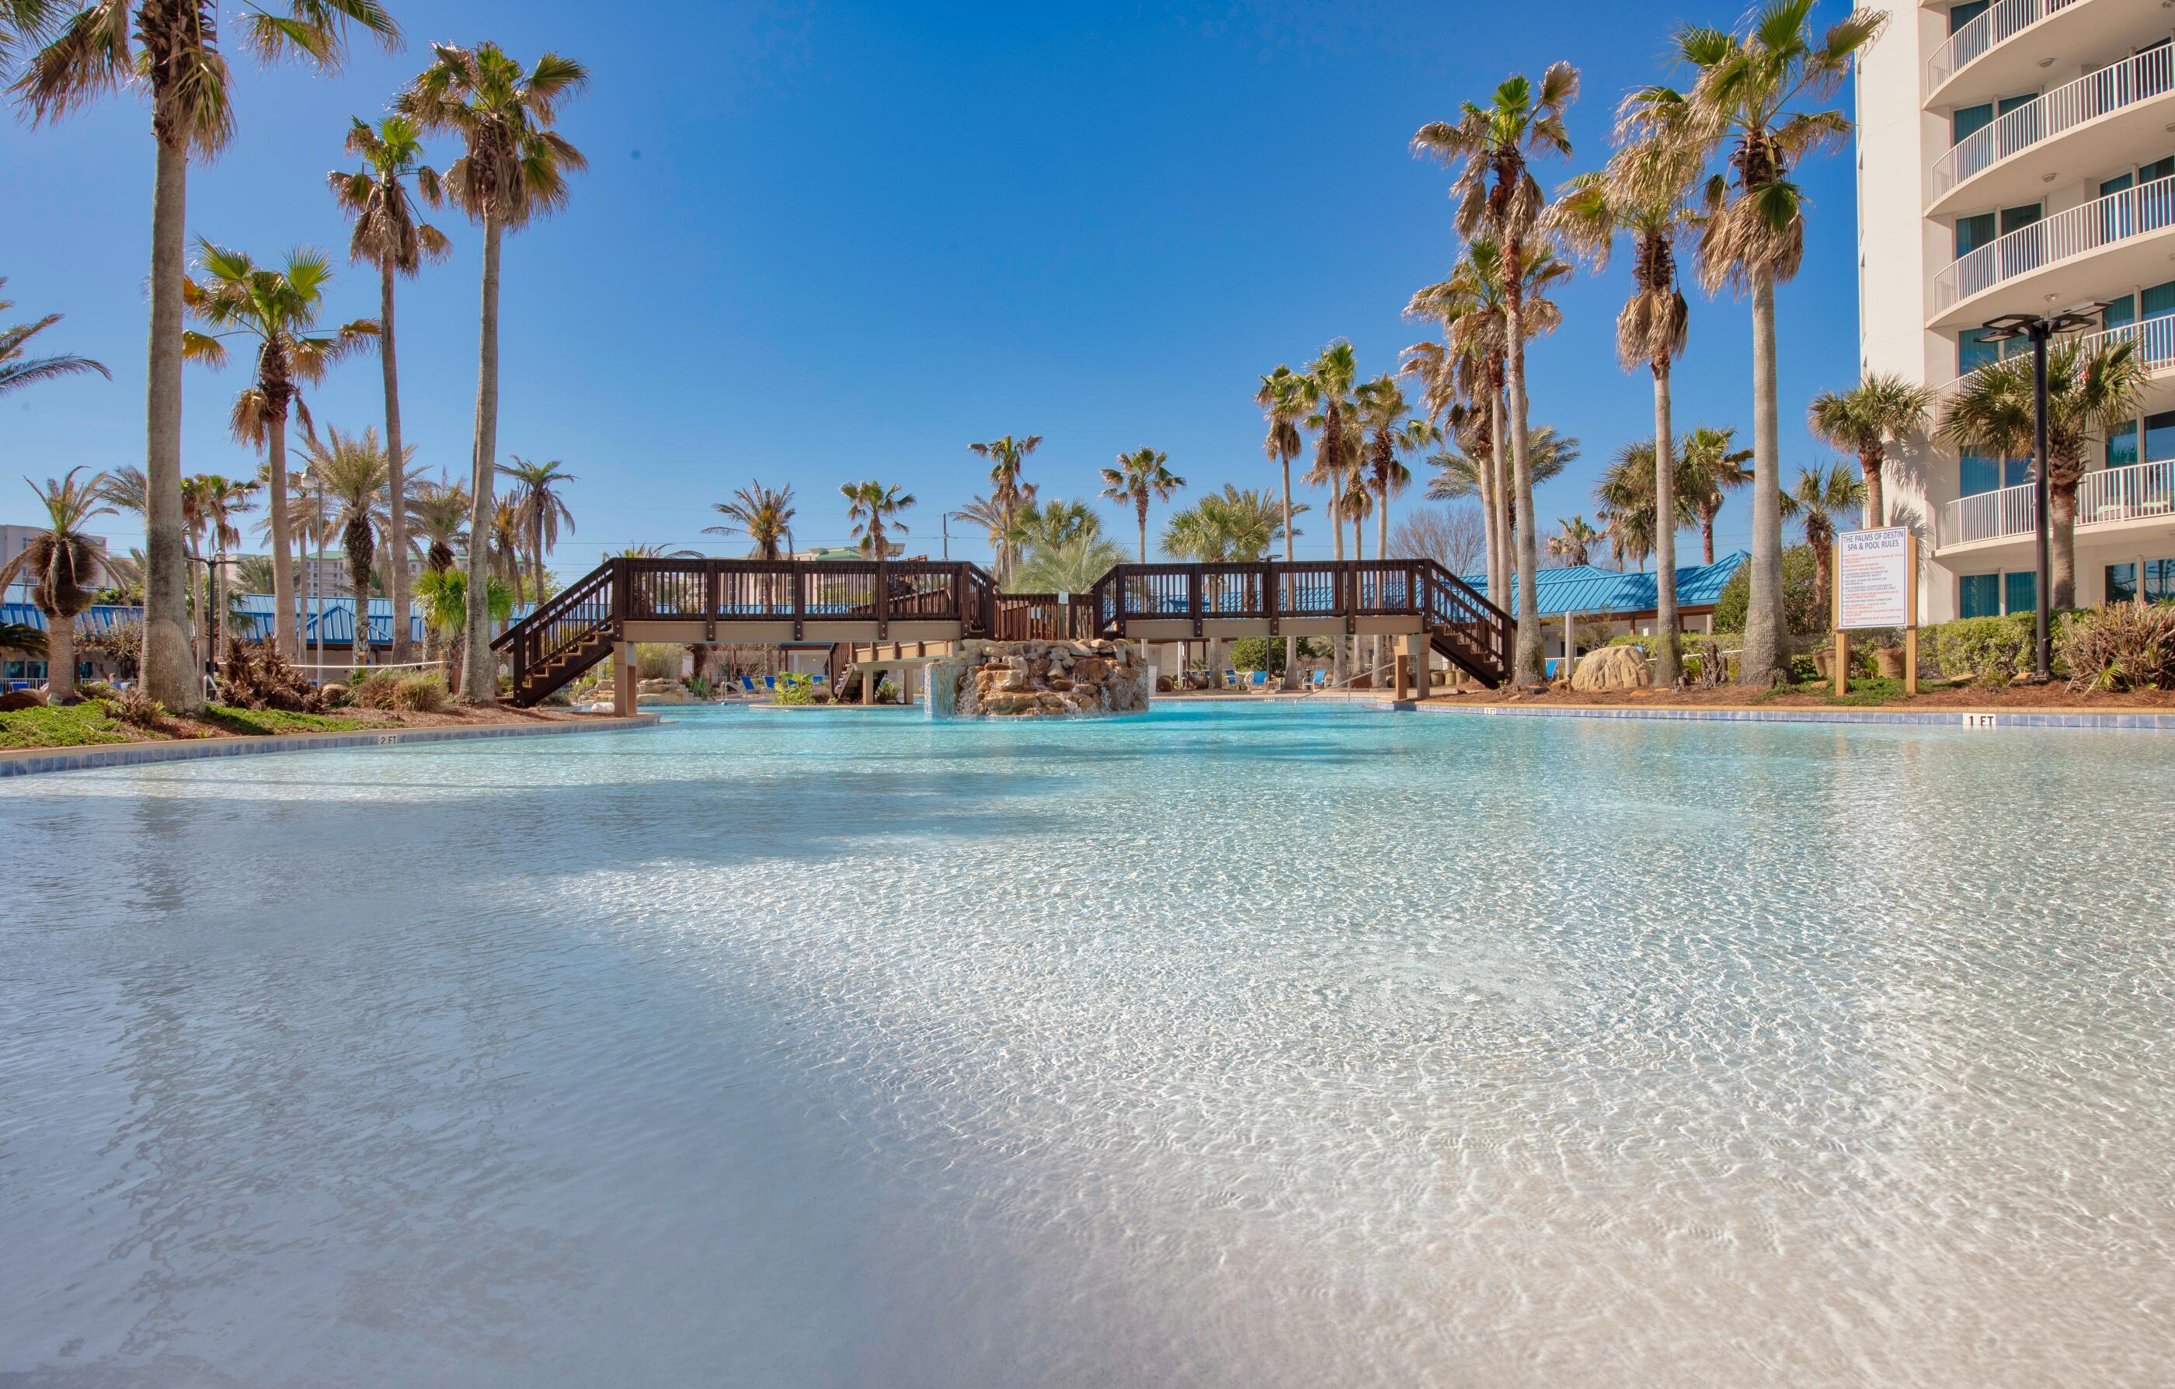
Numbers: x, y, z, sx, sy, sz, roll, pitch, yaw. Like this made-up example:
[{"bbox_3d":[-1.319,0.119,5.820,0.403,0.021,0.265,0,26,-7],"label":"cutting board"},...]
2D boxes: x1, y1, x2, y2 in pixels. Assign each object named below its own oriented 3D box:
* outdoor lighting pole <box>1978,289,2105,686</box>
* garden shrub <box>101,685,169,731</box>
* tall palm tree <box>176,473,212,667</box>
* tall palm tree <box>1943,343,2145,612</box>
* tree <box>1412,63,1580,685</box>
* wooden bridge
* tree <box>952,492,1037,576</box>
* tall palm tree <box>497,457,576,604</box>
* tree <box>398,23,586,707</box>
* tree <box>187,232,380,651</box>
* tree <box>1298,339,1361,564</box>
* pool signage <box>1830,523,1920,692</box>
[{"bbox_3d":[11.863,-2.529,14.217,1.260,4.679,1.260,-1,0,0],"label":"outdoor lighting pole"},{"bbox_3d":[-10.280,0.147,12.400,0.760,0.477,0.700,-1,0,0],"label":"garden shrub"},{"bbox_3d":[-38.119,-4.808,49.000,2.400,9.398,2.400,-1,0,0],"label":"tall palm tree"},{"bbox_3d":[15.793,-3.039,19.000,3.400,5.684,3.200,-1,0,0],"label":"tall palm tree"},{"bbox_3d":[7.370,-5.728,20.532,2.819,11.123,2.819,-1,0,0],"label":"tree"},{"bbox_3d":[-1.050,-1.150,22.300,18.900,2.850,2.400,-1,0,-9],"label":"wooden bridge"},{"bbox_3d":[-3.140,-3.841,42.000,3.400,7.122,3.300,-1,0,0],"label":"tree"},{"bbox_3d":[-21.142,-4.691,44.000,3.100,8.860,3.100,-1,0,0],"label":"tall palm tree"},{"bbox_3d":[-10.624,-5.737,20.500,3.500,11.840,3.500,-1,0,0],"label":"tree"},{"bbox_3d":[-17.268,-4.752,24.500,4.100,9.870,4.100,-1,0,0],"label":"tree"},{"bbox_3d":[8.681,-6.386,40.534,2.586,12.294,2.586,-1,0,0],"label":"tree"},{"bbox_3d":[9.894,-1.034,14.400,0.150,2.120,0.980,-1,0,-33],"label":"pool signage"}]

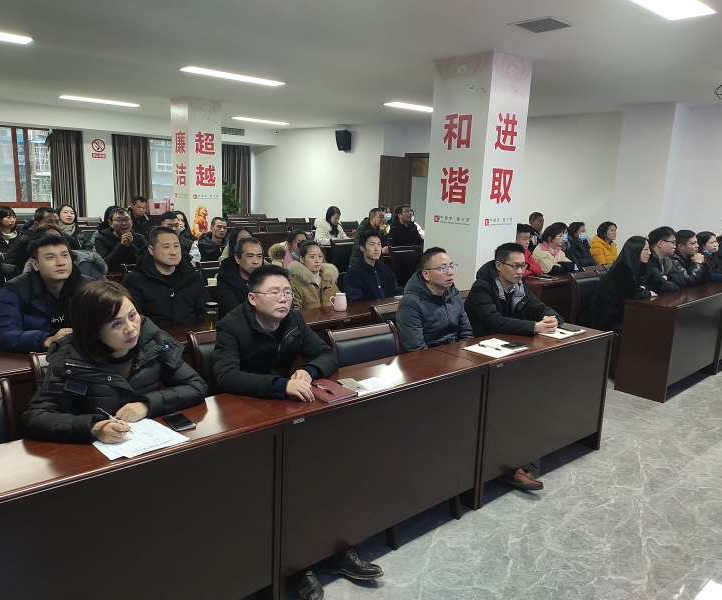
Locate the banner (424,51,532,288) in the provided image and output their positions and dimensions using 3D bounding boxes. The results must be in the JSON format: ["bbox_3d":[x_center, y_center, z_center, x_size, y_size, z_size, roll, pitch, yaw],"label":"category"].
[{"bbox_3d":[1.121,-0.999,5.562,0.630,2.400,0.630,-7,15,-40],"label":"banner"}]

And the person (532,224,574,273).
[{"bbox_3d":[2.120,-0.190,6.355,0.760,1.260,0.550,12,15,42],"label":"person"}]

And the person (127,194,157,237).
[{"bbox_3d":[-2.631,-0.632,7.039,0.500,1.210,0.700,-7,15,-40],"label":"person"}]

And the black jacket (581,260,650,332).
[{"bbox_3d":[2.212,-0.037,5.058,0.500,0.640,0.660,-7,15,-40],"label":"black jacket"}]

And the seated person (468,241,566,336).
[{"bbox_3d":[0.989,0.269,3.838,0.620,1.280,0.820,-9,15,-42],"label":"seated person"}]

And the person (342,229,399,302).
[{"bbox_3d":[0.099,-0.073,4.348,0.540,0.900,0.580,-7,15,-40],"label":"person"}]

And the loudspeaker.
[{"bbox_3d":[-0.330,-2.999,10.881,0.300,0.410,0.270,11,26,38],"label":"loudspeaker"}]

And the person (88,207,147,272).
[{"bbox_3d":[-2.256,-0.198,5.628,0.780,1.350,0.560,12,15,42],"label":"person"}]

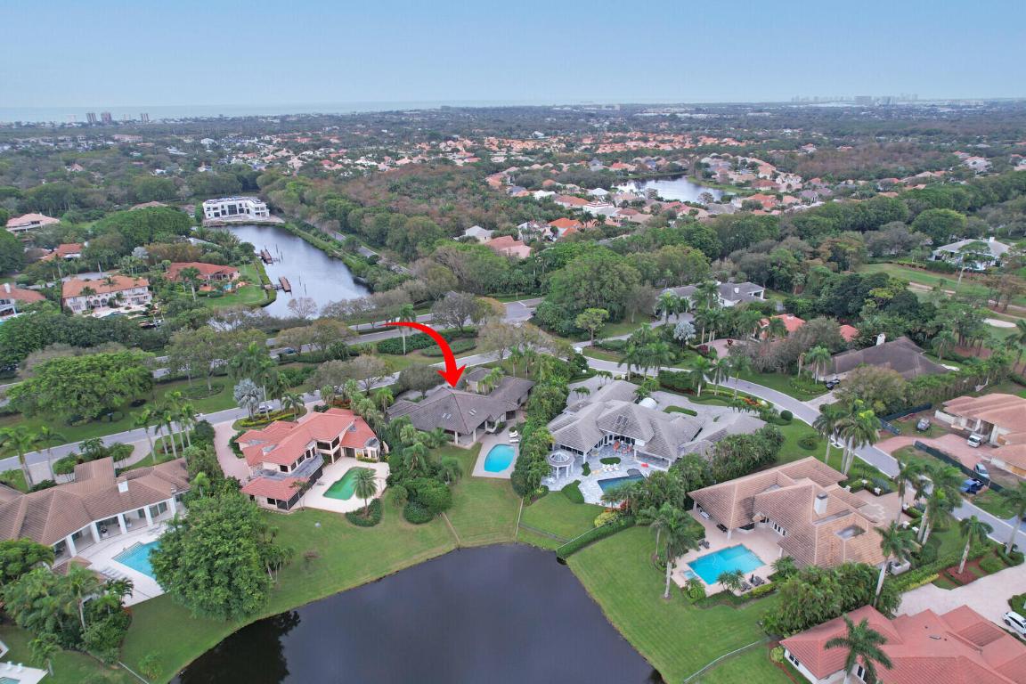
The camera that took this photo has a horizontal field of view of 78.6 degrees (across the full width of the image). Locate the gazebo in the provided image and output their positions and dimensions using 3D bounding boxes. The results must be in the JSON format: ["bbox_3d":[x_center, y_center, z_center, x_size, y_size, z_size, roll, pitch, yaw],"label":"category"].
[{"bbox_3d":[10.832,26.950,140.160,6.200,4.600,6.200,1,21,5],"label":"gazebo"}]

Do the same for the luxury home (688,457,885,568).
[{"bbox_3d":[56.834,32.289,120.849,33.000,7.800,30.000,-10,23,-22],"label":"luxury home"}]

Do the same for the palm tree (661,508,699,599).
[{"bbox_3d":[23.728,31.259,92.402,6.300,15.800,6.300,0,21,0],"label":"palm tree"}]

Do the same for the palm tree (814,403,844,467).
[{"bbox_3d":[62.620,19.427,125.492,5.900,13.500,5.900,0,21,0],"label":"palm tree"}]

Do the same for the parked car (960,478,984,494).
[{"bbox_3d":[93.660,29.230,127.950,5.200,1.800,1.950,-19,27,-39],"label":"parked car"}]

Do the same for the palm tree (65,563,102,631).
[{"bbox_3d":[-59.341,36.283,87.110,5.400,11.400,5.400,0,21,0],"label":"palm tree"}]

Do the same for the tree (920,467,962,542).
[{"bbox_3d":[73.660,28.660,109.490,6.270,16.490,6.270,-1,21,0],"label":"tree"}]

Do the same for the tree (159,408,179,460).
[{"bbox_3d":[-76.090,20.560,139.530,4.520,12.500,4.520,-1,21,0],"label":"tree"}]

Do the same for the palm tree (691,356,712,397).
[{"bbox_3d":[51.956,9.908,172.971,5.500,12.100,5.500,6,22,17],"label":"palm tree"}]

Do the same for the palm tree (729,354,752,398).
[{"bbox_3d":[61.720,9.734,171.535,6.000,13.300,6.000,8,23,20],"label":"palm tree"}]

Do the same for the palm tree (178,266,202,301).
[{"bbox_3d":[-120.183,-21.245,235.108,7.500,13.000,7.500,0,21,0],"label":"palm tree"}]

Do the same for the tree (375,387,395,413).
[{"bbox_3d":[-30.633,14.199,150.292,4.500,6.700,4.500,0,21,0],"label":"tree"}]

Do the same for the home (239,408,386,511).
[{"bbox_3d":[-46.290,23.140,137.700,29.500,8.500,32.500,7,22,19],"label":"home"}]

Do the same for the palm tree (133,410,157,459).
[{"bbox_3d":[-83.624,21.629,143.718,5.800,13.500,5.800,-14,25,-31],"label":"palm tree"}]

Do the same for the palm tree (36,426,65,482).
[{"bbox_3d":[-96.370,23.550,131.650,6.110,12.920,6.110,-1,21,0],"label":"palm tree"}]

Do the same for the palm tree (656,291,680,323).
[{"bbox_3d":[56.798,-12.304,229.710,7.800,12.600,7.800,5,22,14],"label":"palm tree"}]

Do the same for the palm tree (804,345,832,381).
[{"bbox_3d":[84.570,6.480,173.620,6.860,11.530,6.860,-1,21,0],"label":"palm tree"}]

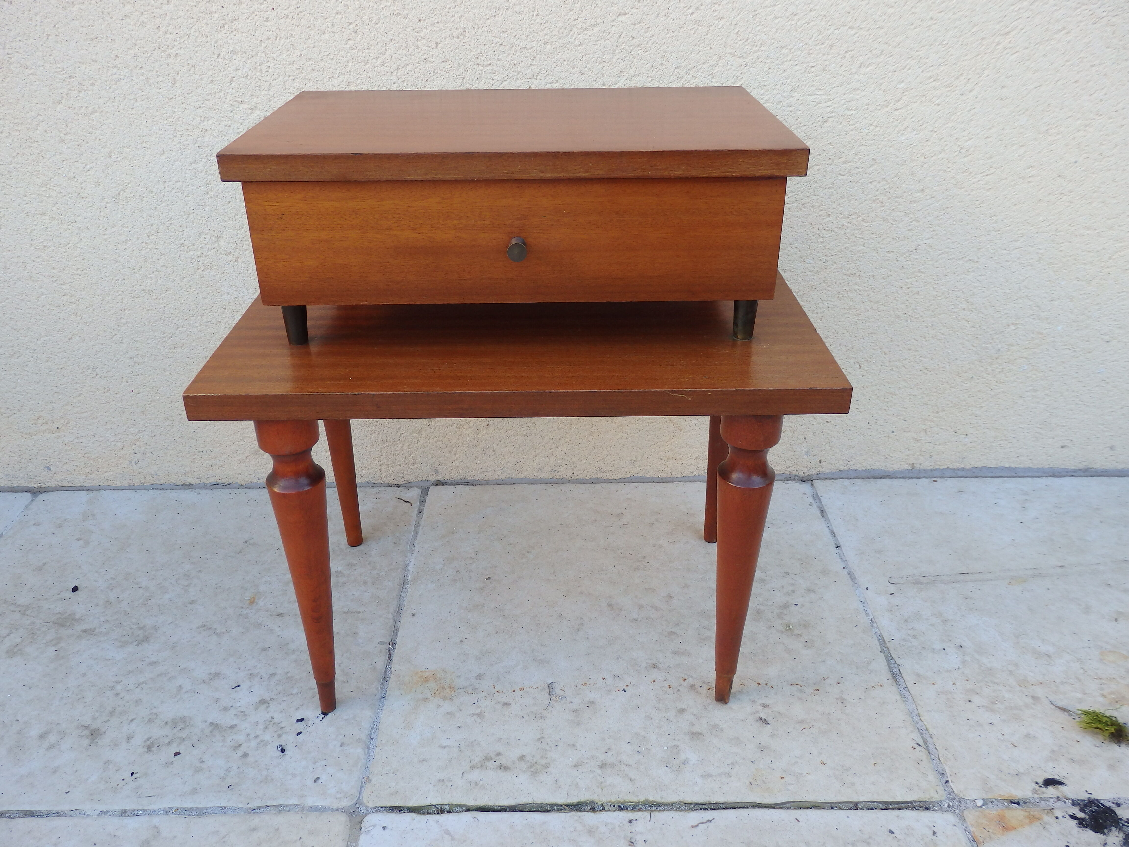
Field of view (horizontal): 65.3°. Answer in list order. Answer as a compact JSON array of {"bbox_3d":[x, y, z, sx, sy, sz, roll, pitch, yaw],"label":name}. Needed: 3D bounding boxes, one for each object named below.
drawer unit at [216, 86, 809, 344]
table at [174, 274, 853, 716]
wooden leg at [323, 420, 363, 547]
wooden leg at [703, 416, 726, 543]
[{"bbox_3d":[-0.038,-0.197,0.806,0.439,0.162,0.272,-1,30,-1],"label":"drawer unit"},{"bbox_3d":[-0.035,0.045,0.876,0.495,0.346,0.322,-1,30,0],"label":"table"},{"bbox_3d":[-0.262,0.003,1.018,0.046,0.350,0.061,-1,30,-1],"label":"wooden leg"},{"bbox_3d":[0.184,-0.002,1.023,0.046,0.350,0.061,-1,30,-1],"label":"wooden leg"}]

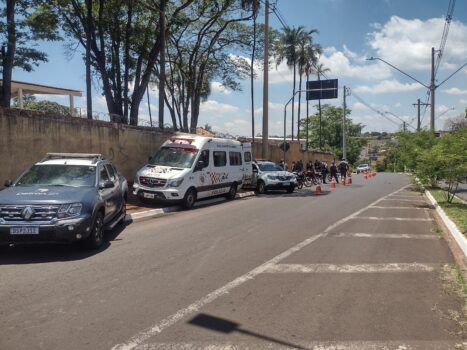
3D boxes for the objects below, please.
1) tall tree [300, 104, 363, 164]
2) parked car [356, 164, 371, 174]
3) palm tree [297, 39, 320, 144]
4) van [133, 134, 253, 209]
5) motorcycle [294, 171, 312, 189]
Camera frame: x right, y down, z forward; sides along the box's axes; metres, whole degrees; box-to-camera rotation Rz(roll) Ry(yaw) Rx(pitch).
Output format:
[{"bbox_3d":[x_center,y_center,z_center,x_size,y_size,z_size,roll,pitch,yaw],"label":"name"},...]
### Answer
[{"bbox_3d":[17.030,-6.332,62.786,10.700,11.900,10.000,2,2,23],"label":"tall tree"},{"bbox_3d":[19.285,-0.782,53.973,1.750,1.500,4.200,2,2,21],"label":"parked car"},{"bbox_3d":[9.143,-8.521,45.689,3.700,17.300,3.700,2,2,23],"label":"palm tree"},{"bbox_3d":[-1.555,-0.225,14.574,2.050,2.680,5.950,2,2,22],"label":"van"},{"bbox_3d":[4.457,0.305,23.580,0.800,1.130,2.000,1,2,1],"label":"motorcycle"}]

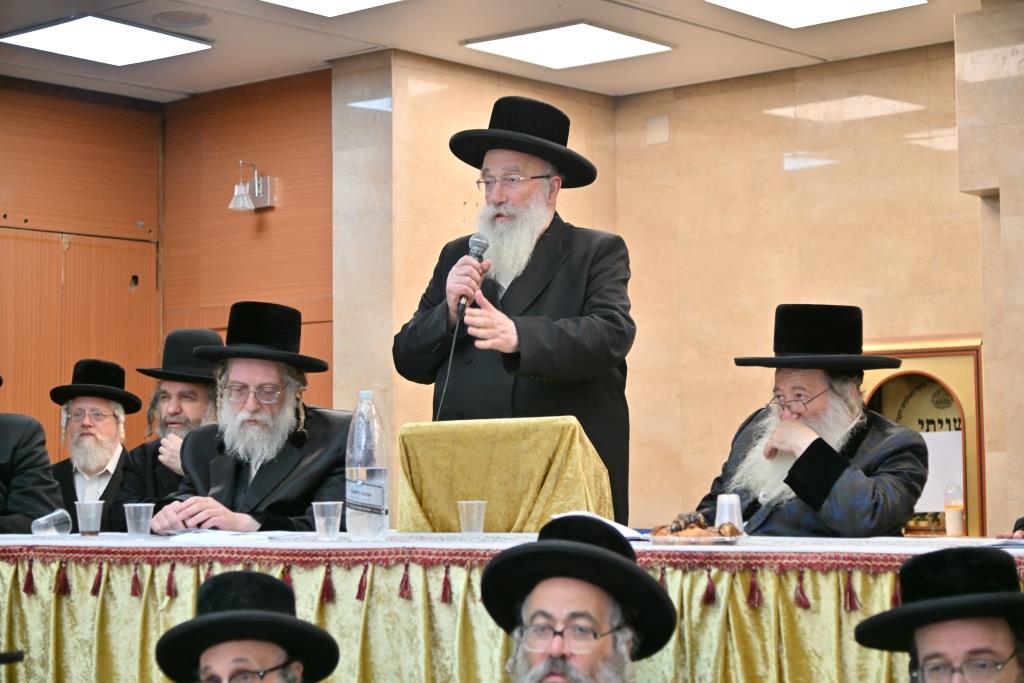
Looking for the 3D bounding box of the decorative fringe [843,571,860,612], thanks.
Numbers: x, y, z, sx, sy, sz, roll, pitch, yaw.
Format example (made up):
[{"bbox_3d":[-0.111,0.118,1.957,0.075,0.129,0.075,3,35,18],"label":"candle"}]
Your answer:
[{"bbox_3d":[0.622,0.458,3.389,0.033,0.077,0.022,-1,-4,14],"label":"decorative fringe"}]

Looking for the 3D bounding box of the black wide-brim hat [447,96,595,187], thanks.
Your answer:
[{"bbox_3d":[0.041,-0.513,4.580,0.360,0.150,0.395,13,-11,3],"label":"black wide-brim hat"}]

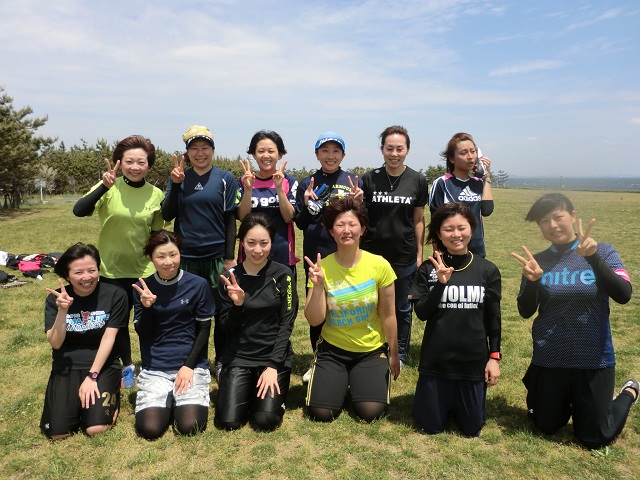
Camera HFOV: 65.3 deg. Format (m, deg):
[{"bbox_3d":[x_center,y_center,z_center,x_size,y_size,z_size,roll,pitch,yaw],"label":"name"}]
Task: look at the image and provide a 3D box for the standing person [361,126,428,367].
[{"bbox_3d":[0.508,0.045,3.405,0.460,1.606,0.360,1,7,9],"label":"standing person"}]

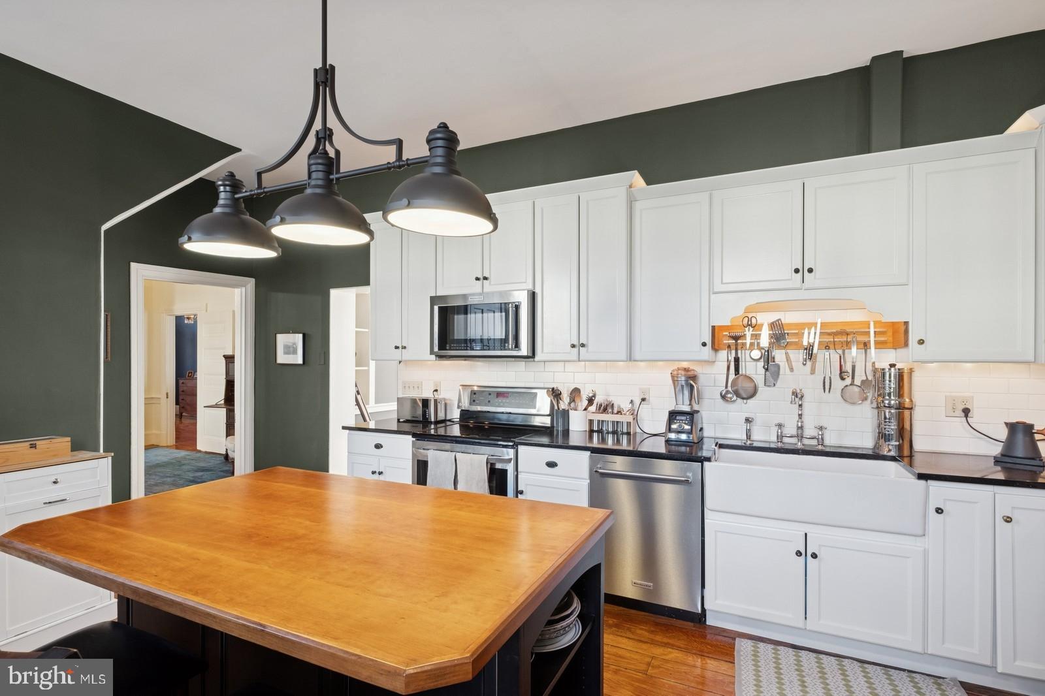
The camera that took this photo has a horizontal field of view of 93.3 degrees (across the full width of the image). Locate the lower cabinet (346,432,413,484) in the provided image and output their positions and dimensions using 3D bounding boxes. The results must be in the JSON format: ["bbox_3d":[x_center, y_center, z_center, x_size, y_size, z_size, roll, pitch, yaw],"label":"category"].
[{"bbox_3d":[-0.892,1.036,3.713,0.605,0.883,0.555,0,0,25],"label":"lower cabinet"}]

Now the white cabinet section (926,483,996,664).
[{"bbox_3d":[1.994,0.966,2.377,0.218,0.732,0.590,0,0,25],"label":"white cabinet section"}]

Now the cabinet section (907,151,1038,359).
[{"bbox_3d":[2.174,-0.413,2.461,0.446,0.956,0.320,0,-1,25],"label":"cabinet section"}]

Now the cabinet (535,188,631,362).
[{"bbox_3d":[0.436,-0.441,3.245,0.617,1.037,0.380,0,-1,25],"label":"cabinet"}]

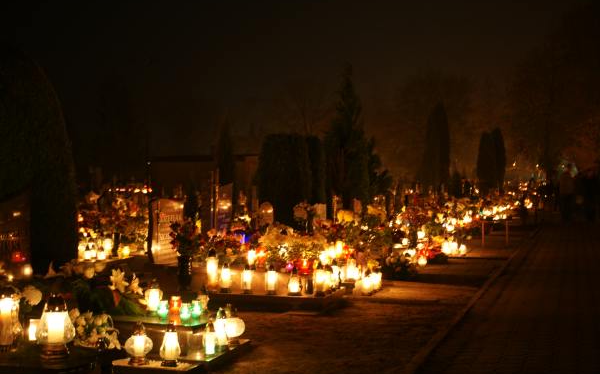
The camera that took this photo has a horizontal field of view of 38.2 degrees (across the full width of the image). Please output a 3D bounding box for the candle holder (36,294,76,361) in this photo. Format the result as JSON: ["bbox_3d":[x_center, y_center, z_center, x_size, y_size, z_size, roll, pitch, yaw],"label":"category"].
[{"bbox_3d":[-1.264,0.724,4.500,0.205,0.326,0.205,0,1,0],"label":"candle holder"}]

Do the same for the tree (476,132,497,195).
[{"bbox_3d":[8.631,-0.935,40.000,0.946,3.254,0.946,0,1,0],"label":"tree"}]

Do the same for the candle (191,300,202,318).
[{"bbox_3d":[-0.773,0.921,6.500,0.083,0.133,0.083,0,1,0],"label":"candle"}]

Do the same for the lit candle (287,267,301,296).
[{"bbox_3d":[-0.057,0.971,8.900,0.132,0.280,0.132,0,1,0],"label":"lit candle"}]

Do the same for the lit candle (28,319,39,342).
[{"bbox_3d":[-1.492,0.807,4.876,0.071,0.122,0.071,0,1,0],"label":"lit candle"}]

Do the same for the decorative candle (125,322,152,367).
[{"bbox_3d":[-1.125,1.094,6.050,0.196,0.286,0.196,0,1,0],"label":"decorative candle"}]

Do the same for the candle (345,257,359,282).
[{"bbox_3d":[0.588,0.948,9.900,0.154,0.278,0.154,0,1,0],"label":"candle"}]

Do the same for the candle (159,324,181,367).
[{"bbox_3d":[-0.887,1.078,5.910,0.146,0.305,0.146,0,1,0],"label":"candle"}]

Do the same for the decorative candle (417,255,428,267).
[{"bbox_3d":[1.870,1.132,13.200,0.155,0.175,0.155,0,1,8],"label":"decorative candle"}]

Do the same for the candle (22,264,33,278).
[{"bbox_3d":[-2.610,0.802,8.300,0.096,0.130,0.096,0,1,-17],"label":"candle"}]

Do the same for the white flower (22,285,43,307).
[{"bbox_3d":[-1.451,0.588,4.700,0.106,0.108,0.090,0,1,0],"label":"white flower"}]

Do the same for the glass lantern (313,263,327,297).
[{"bbox_3d":[0.212,0.955,8.944,0.118,0.315,0.118,0,1,0],"label":"glass lantern"}]

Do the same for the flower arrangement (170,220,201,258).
[{"bbox_3d":[-1.348,0.606,10.200,0.400,0.450,0.380,0,1,-18],"label":"flower arrangement"}]

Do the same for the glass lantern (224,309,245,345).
[{"bbox_3d":[-0.559,1.195,7.450,0.180,0.345,0.180,0,1,-4],"label":"glass lantern"}]

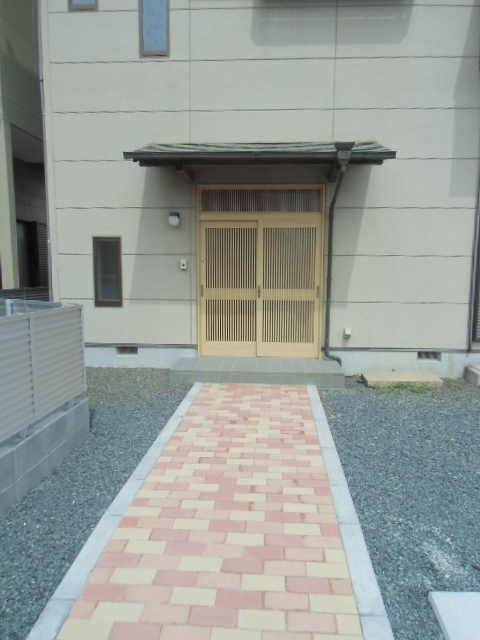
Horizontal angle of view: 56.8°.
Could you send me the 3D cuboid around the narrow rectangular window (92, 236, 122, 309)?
[{"bbox_3d":[-1.773,-0.642,5.993,0.381,0.950,0.085,1,7,3],"label":"narrow rectangular window"}]

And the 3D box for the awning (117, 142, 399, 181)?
[{"bbox_3d":[0.229,-1.967,5.237,2.950,0.505,0.960,1,7,3],"label":"awning"}]

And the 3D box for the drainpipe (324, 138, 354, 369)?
[{"bbox_3d":[1.185,-0.633,5.312,0.315,2.620,0.970,1,7,3],"label":"drainpipe"}]

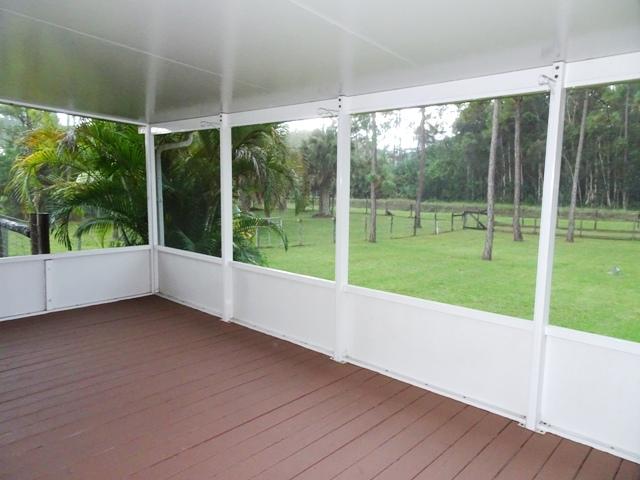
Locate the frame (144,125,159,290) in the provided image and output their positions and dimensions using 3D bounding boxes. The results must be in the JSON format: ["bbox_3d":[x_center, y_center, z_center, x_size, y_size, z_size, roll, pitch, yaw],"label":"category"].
[{"bbox_3d":[-2.134,-0.367,5.634,0.065,2.119,0.090,7,9,42],"label":"frame"}]

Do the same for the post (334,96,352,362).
[{"bbox_3d":[0.181,-0.057,3.534,0.051,2.087,0.102,7,9,42],"label":"post"}]

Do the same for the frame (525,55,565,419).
[{"bbox_3d":[1.290,0.078,2.522,0.053,2.080,0.100,7,9,42],"label":"frame"}]

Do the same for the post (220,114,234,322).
[{"bbox_3d":[-0.951,-0.214,4.564,0.051,2.114,0.102,7,9,42],"label":"post"}]

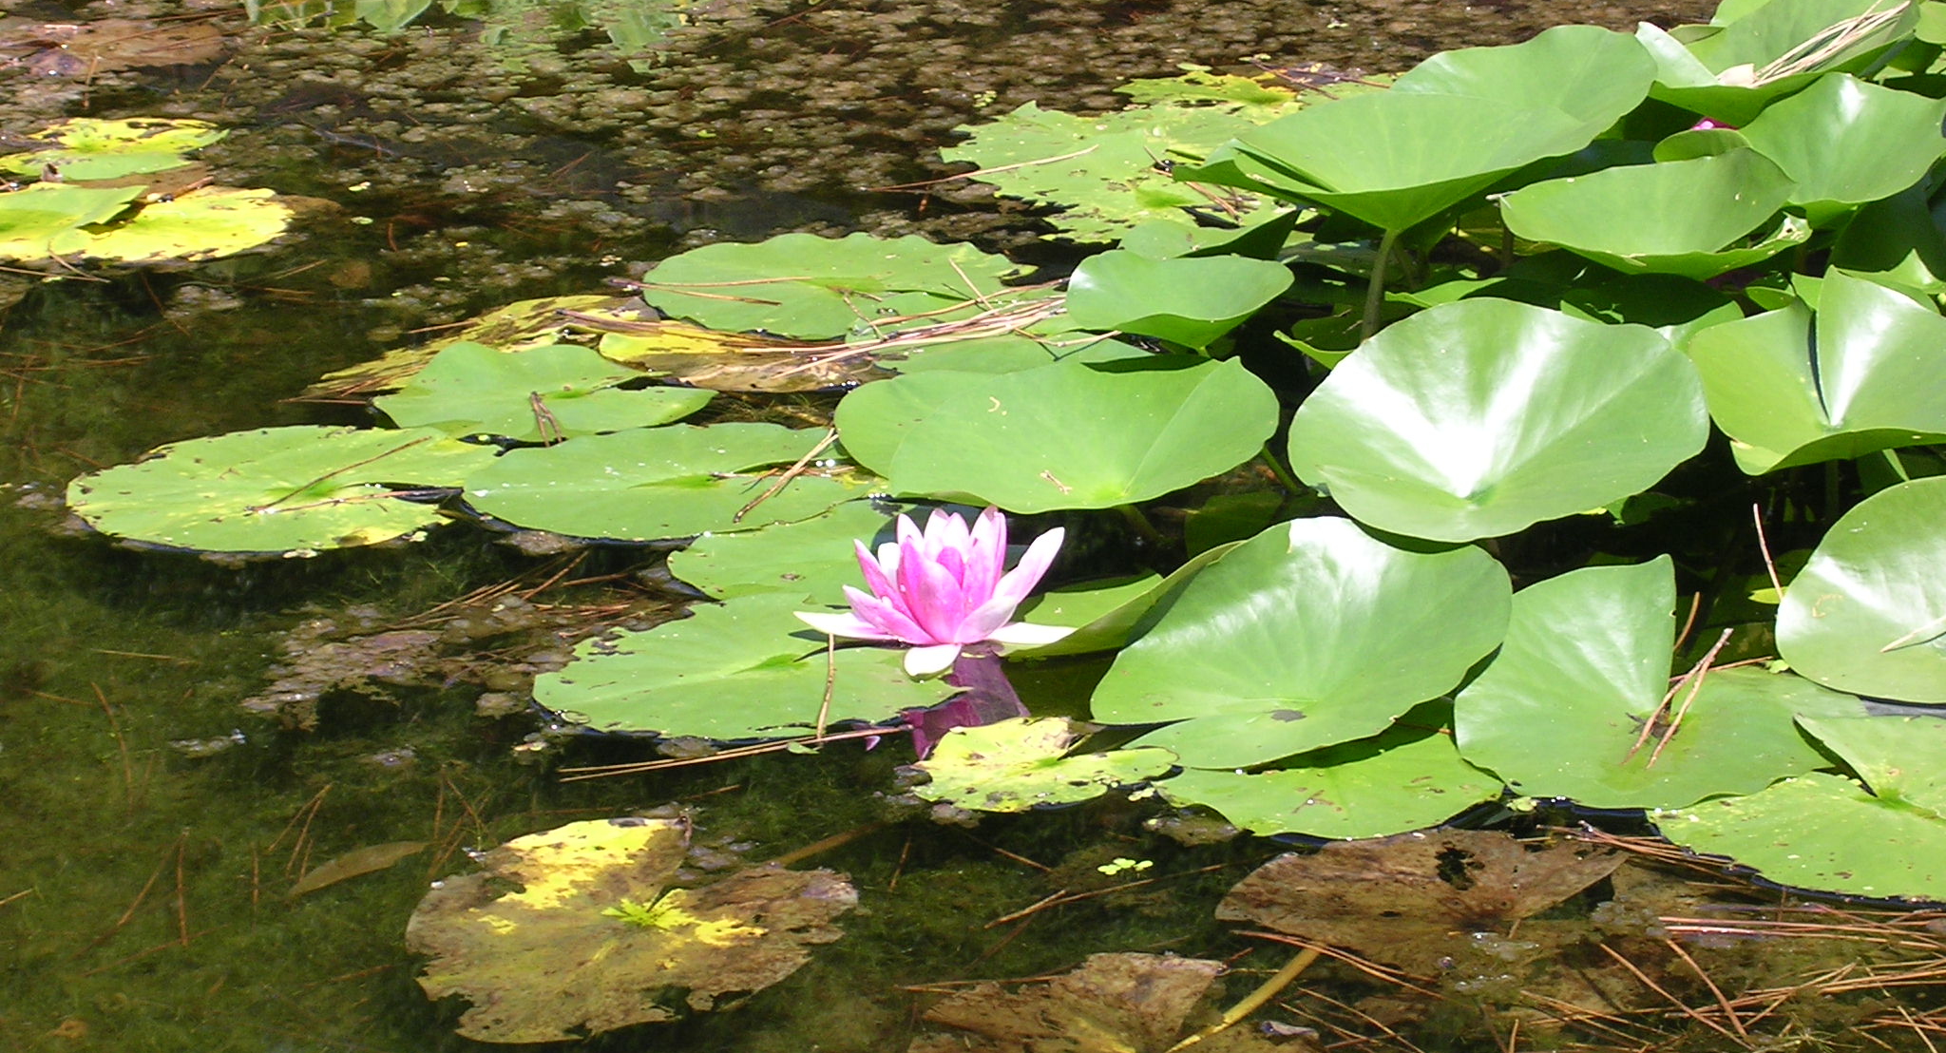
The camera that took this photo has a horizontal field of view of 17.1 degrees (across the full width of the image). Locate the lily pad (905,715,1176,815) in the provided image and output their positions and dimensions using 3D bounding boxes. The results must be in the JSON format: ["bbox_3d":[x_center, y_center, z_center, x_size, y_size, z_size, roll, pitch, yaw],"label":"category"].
[{"bbox_3d":[0.035,0.116,3.157,0.130,0.016,0.115,0,18,0],"label":"lily pad"}]

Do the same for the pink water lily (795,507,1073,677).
[{"bbox_3d":[-0.021,0.023,3.348,0.141,0.074,0.135,0,18,0],"label":"pink water lily"}]

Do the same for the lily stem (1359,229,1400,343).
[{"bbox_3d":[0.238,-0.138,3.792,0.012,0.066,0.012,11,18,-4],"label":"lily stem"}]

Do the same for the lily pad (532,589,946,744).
[{"bbox_3d":[-0.113,0.071,3.293,0.220,0.016,0.200,0,18,0],"label":"lily pad"}]

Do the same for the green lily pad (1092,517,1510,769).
[{"bbox_3d":[0.161,0.075,3.173,0.206,0.060,0.200,0,38,0],"label":"green lily pad"}]

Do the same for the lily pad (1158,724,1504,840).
[{"bbox_3d":[0.175,0.119,3.145,0.168,0.017,0.158,0,18,0],"label":"lily pad"}]

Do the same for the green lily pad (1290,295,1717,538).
[{"bbox_3d":[0.272,-0.032,3.348,0.217,0.060,0.205,0,35,0],"label":"green lily pad"}]

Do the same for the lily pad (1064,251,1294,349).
[{"bbox_3d":[0.120,-0.116,3.726,0.132,0.042,0.135,0,21,0],"label":"lily pad"}]

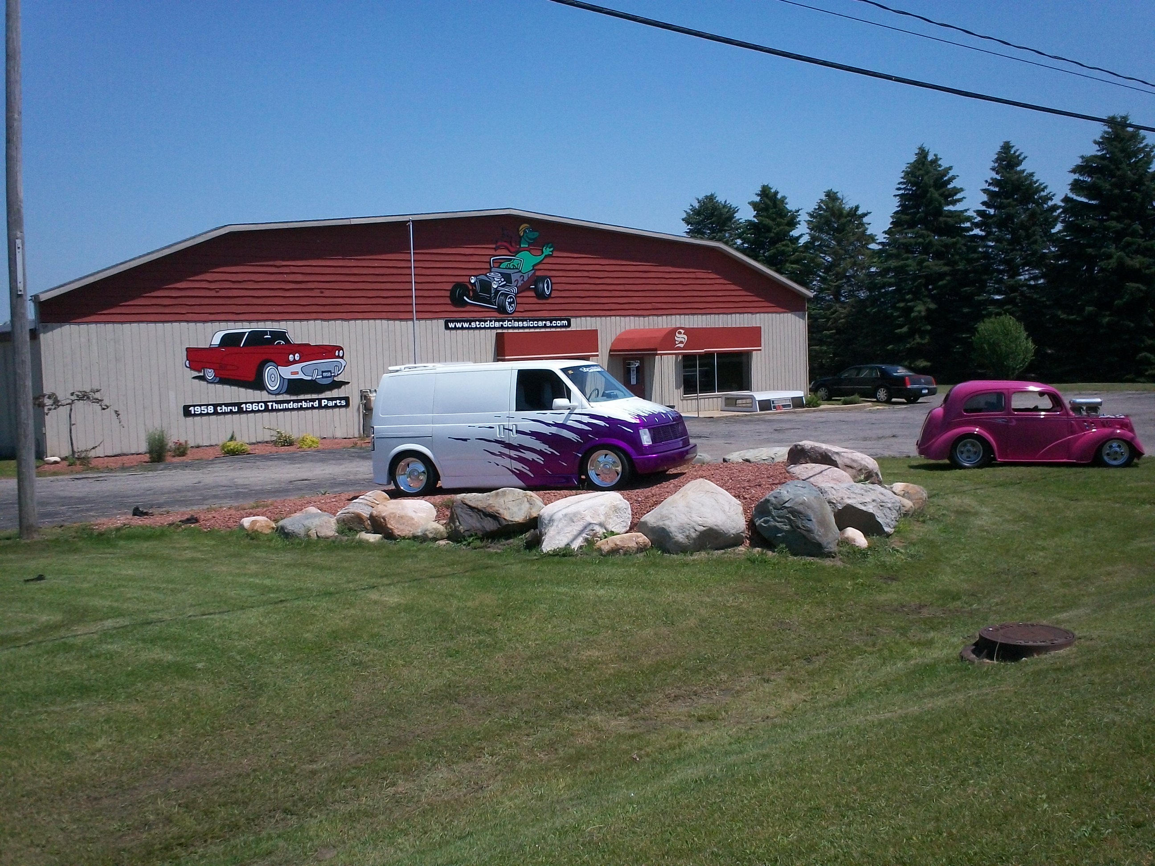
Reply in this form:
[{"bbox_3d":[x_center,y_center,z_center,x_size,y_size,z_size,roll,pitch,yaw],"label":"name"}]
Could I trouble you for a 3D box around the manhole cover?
[{"bbox_3d":[2.926,1.384,8.400,0.740,0.150,0.720,0,5,19],"label":"manhole cover"}]

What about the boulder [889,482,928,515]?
[{"bbox_3d":[3.860,0.764,14.800,0.460,0.360,0.420,-1,5,0],"label":"boulder"}]

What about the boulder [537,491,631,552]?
[{"bbox_3d":[0.066,0.975,14.322,1.030,0.650,0.750,-2,4,0],"label":"boulder"}]

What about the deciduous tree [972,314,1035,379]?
[{"bbox_3d":[20.054,-3.952,59.625,3.000,3.330,3.000,0,5,19],"label":"deciduous tree"}]

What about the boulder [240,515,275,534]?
[{"bbox_3d":[-3.653,1.053,14.500,0.400,0.200,0.300,-1,5,0],"label":"boulder"}]

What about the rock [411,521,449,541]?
[{"bbox_3d":[-1.757,1.151,15.060,0.420,0.240,0.320,-2,4,-7],"label":"rock"}]

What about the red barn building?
[{"bbox_3d":[-10.539,-4.312,51.743,30.300,7.000,26.000,-5,6,-39],"label":"red barn building"}]

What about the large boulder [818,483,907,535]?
[{"bbox_3d":[3.022,0.826,13.500,0.940,0.500,0.720,-1,5,0],"label":"large boulder"}]

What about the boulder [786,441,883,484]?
[{"bbox_3d":[3.714,0.430,18.312,1.360,0.600,0.900,-1,4,11],"label":"boulder"}]

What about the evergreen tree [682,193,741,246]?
[{"bbox_3d":[8.458,-8.849,78.384,5.800,11.808,5.800,-1,4,6],"label":"evergreen tree"}]

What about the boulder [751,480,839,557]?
[{"bbox_3d":[2.127,0.838,12.400,0.860,0.720,0.740,-1,5,0],"label":"boulder"}]

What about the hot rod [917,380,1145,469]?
[{"bbox_3d":[7.690,-0.197,21.667,3.580,1.440,1.480,0,4,15],"label":"hot rod"}]

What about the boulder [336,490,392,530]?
[{"bbox_3d":[-2.445,0.907,14.650,0.680,0.420,0.600,-1,5,0],"label":"boulder"}]

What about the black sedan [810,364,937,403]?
[{"bbox_3d":[11.377,-1.966,49.209,1.900,1.460,5.250,-5,5,-36],"label":"black sedan"}]

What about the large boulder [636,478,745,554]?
[{"bbox_3d":[1.263,0.896,14.188,1.200,0.780,0.900,-1,4,5],"label":"large boulder"}]

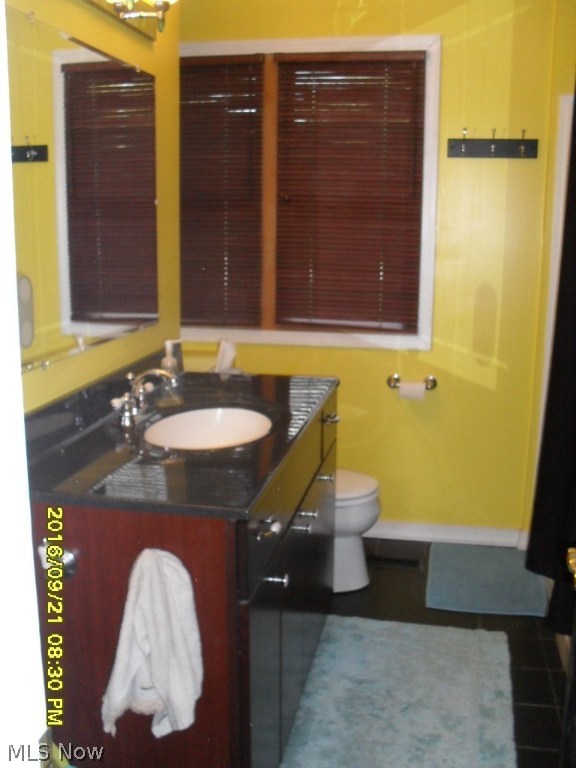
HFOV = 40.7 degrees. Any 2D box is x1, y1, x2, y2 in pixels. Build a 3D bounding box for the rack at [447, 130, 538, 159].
[{"bbox_3d":[0.812,-0.950,3.075,0.347,0.107,0.055,3,12,11],"label":"rack"}]

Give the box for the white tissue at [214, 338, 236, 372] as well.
[{"bbox_3d":[-0.243,-0.110,3.026,0.080,0.133,0.060,2,12,11],"label":"white tissue"}]

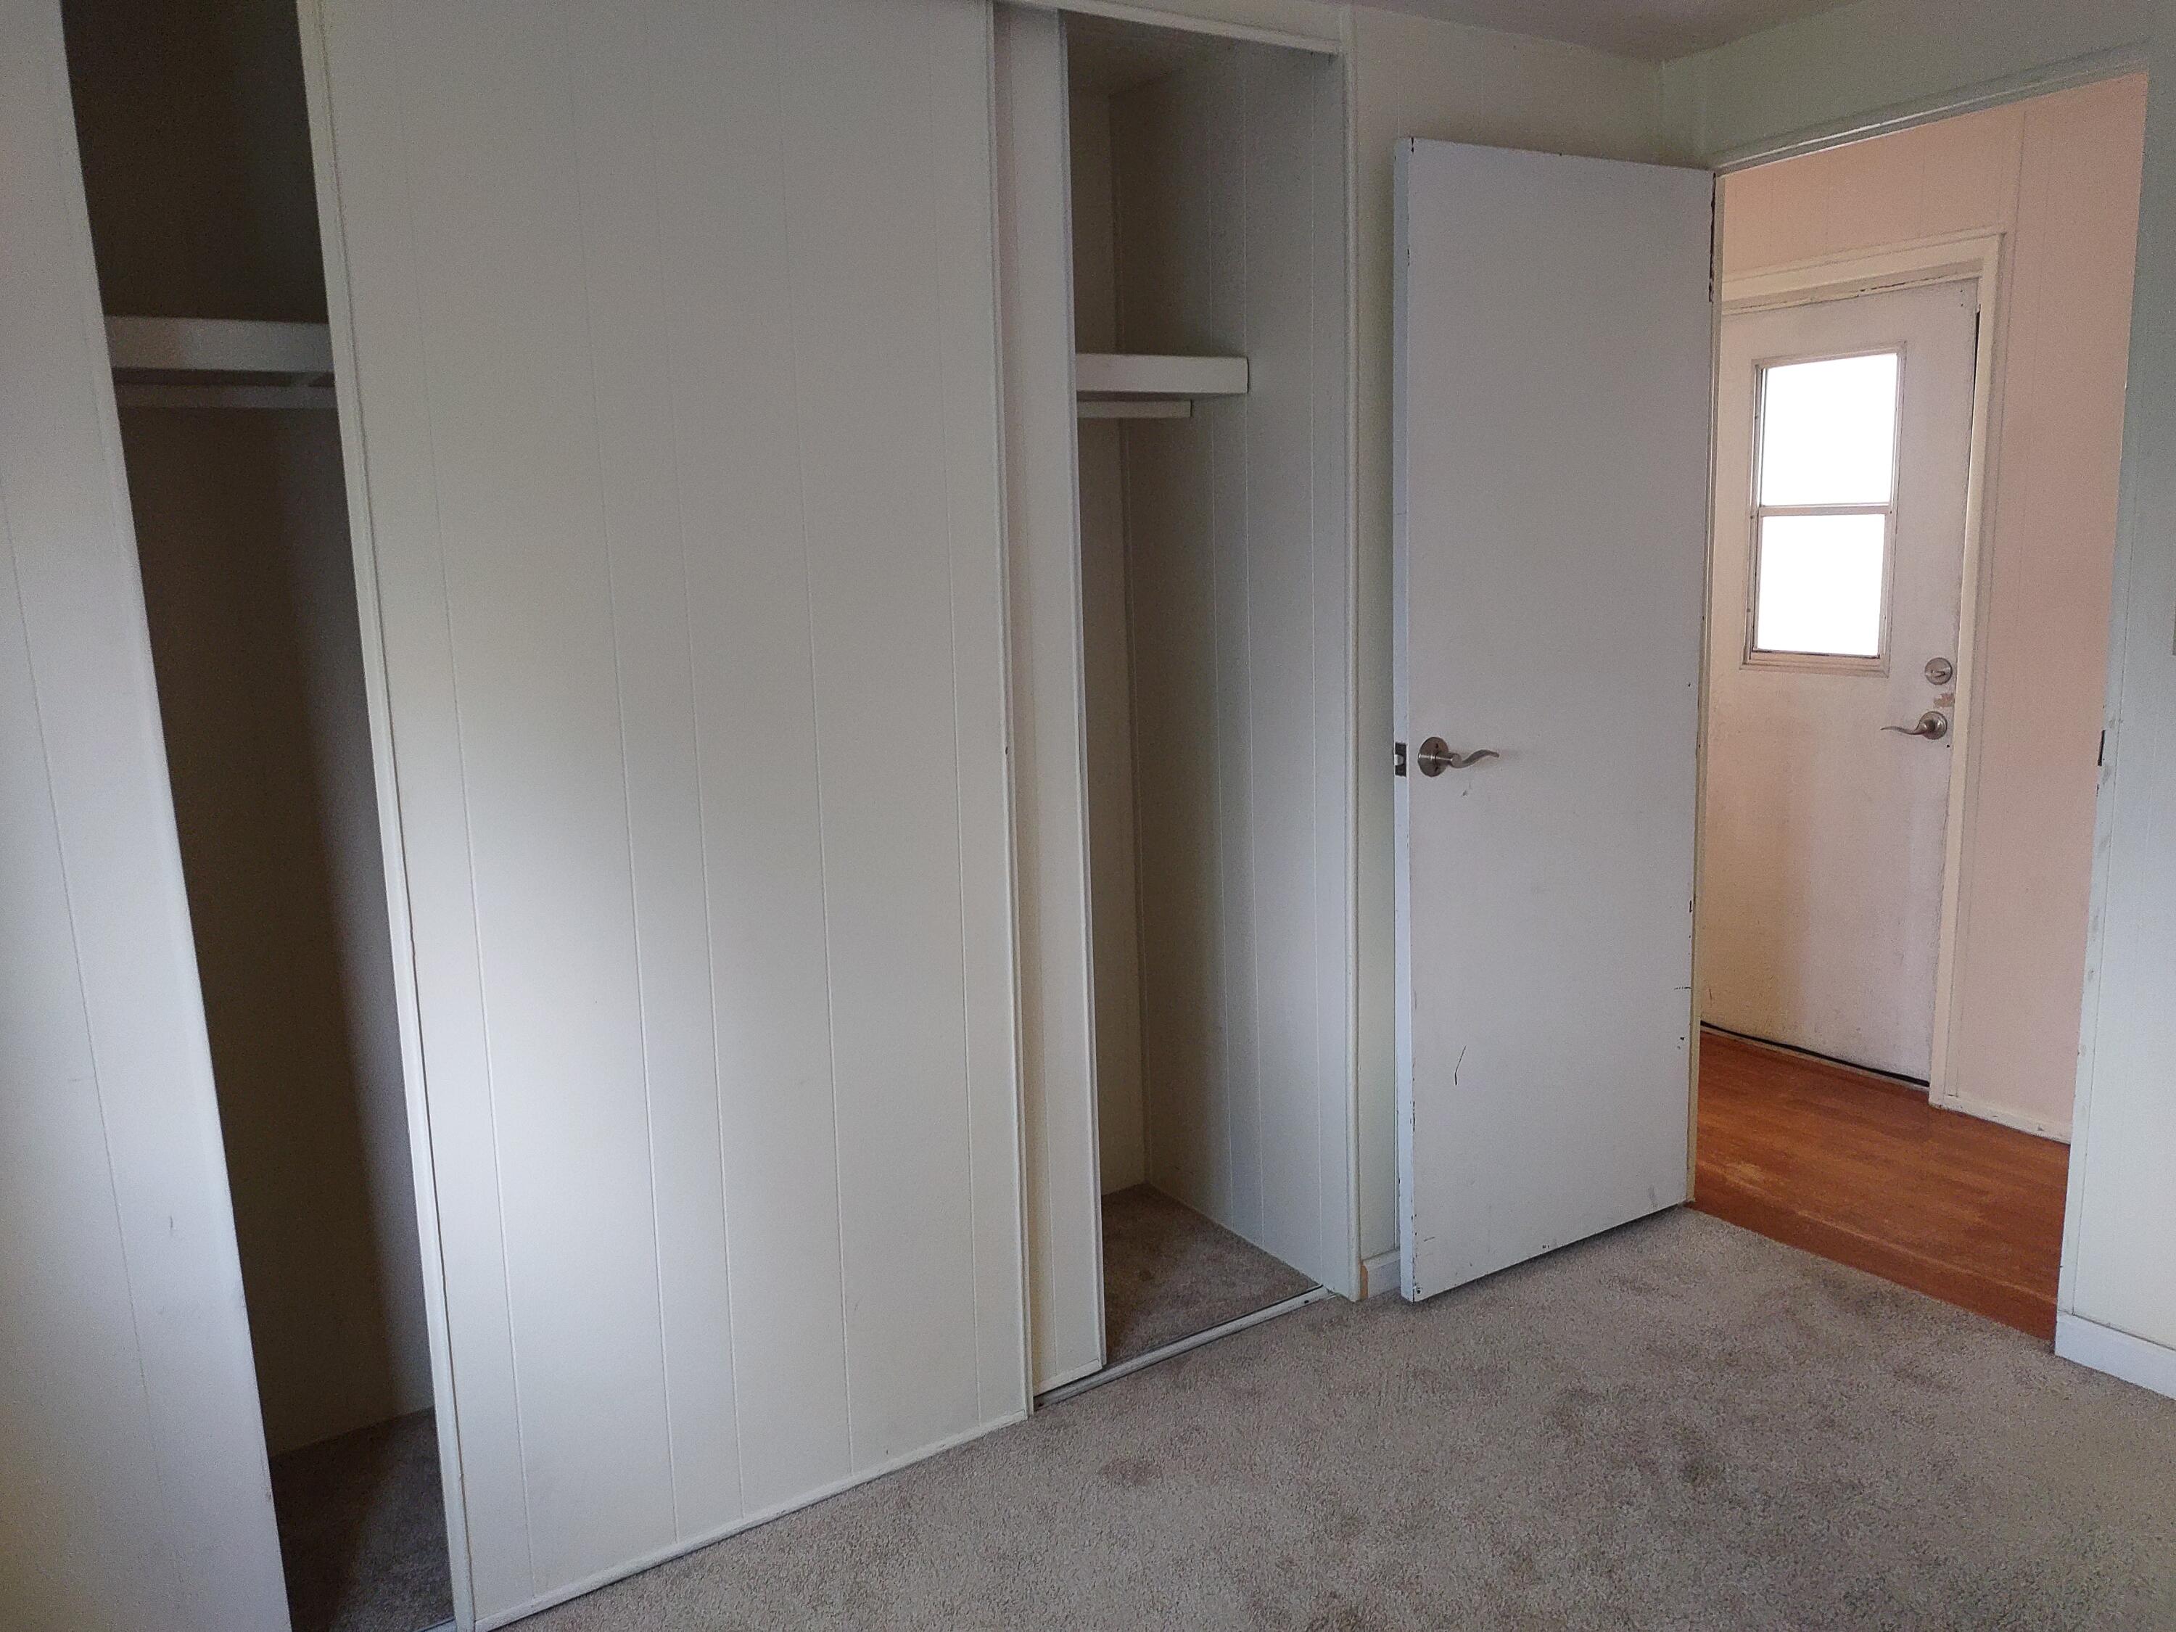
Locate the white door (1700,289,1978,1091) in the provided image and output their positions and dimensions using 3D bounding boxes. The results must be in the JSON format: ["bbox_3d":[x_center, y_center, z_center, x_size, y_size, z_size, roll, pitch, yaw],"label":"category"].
[{"bbox_3d":[1.860,-0.327,4.018,0.050,1.920,0.770,-9,12,-33],"label":"white door"}]

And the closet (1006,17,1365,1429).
[{"bbox_3d":[0.001,-0.175,2.861,0.680,2.218,0.673,-9,12,-33],"label":"closet"}]

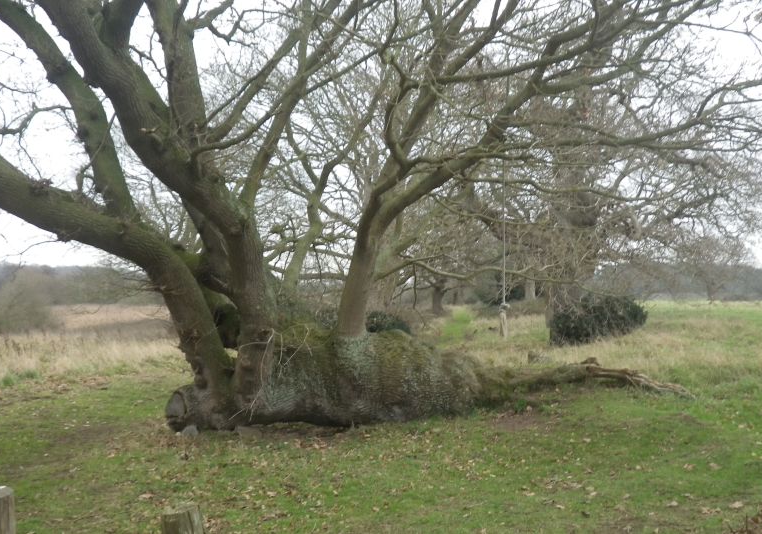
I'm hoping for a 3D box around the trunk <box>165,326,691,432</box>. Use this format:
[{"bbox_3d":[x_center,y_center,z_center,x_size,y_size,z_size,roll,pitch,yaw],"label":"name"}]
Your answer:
[{"bbox_3d":[0.900,1.310,9.350,7.100,1.150,1.300,1,-2,-18],"label":"trunk"}]

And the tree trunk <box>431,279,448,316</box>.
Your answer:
[{"bbox_3d":[3.484,1.817,42.000,1.000,2.300,1.000,0,-2,0],"label":"tree trunk"}]

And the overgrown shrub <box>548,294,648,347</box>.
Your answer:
[{"bbox_3d":[6.601,1.631,21.500,2.850,1.500,2.400,-1,-2,17],"label":"overgrown shrub"}]

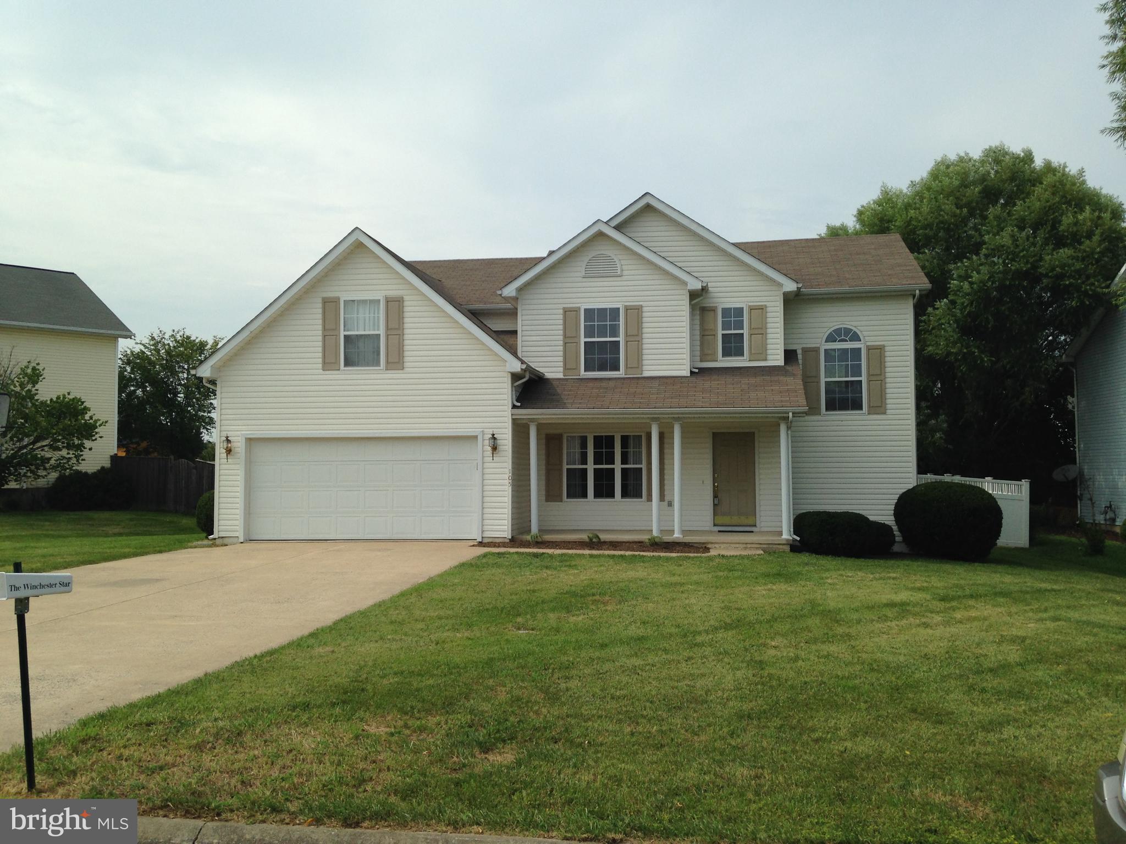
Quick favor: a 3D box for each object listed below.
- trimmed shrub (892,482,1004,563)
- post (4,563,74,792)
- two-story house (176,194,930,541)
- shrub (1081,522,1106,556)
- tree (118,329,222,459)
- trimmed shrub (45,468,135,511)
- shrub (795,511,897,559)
[{"bbox_3d":[7.906,2.028,22.000,2.170,1.600,2.100,-1,-4,8],"label":"trimmed shrub"},{"bbox_3d":[-2.600,1.257,5.300,0.370,1.100,0.170,2,-4,-30],"label":"post"},{"bbox_3d":[0.507,-1.093,26.004,15.300,7.550,9.700,-1,-4,8],"label":"two-story house"},{"bbox_3d":[11.870,2.606,24.000,0.570,0.750,0.570,-1,-4,8],"label":"shrub"},{"bbox_3d":[-15.840,-0.264,43.000,4.200,7.100,4.200,-1,-4,8],"label":"tree"},{"bbox_3d":[-15.550,2.213,35.300,2.850,1.450,1.500,-1,-4,8],"label":"trimmed shrub"},{"bbox_3d":[5.878,2.346,22.450,2.060,0.930,1.150,-1,-4,8],"label":"shrub"}]

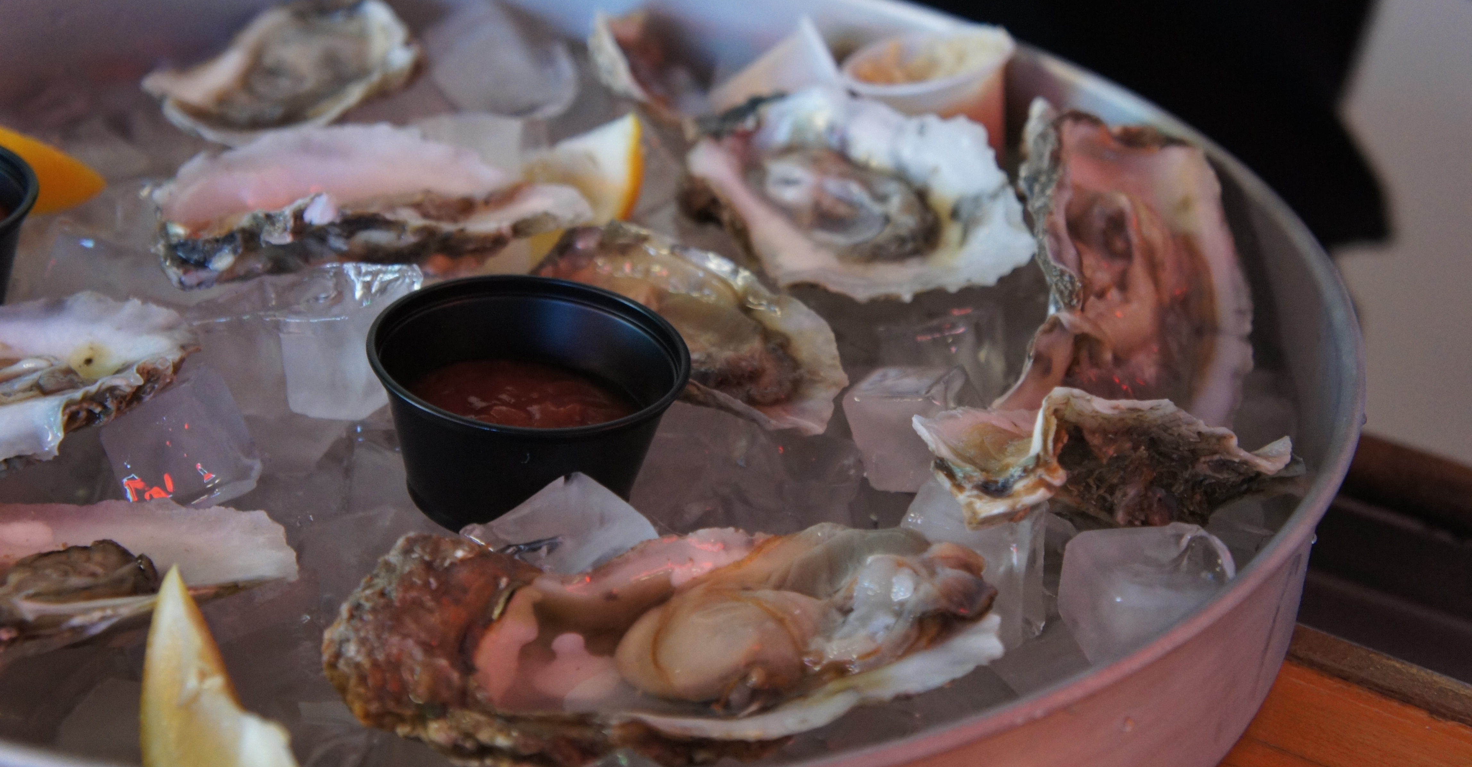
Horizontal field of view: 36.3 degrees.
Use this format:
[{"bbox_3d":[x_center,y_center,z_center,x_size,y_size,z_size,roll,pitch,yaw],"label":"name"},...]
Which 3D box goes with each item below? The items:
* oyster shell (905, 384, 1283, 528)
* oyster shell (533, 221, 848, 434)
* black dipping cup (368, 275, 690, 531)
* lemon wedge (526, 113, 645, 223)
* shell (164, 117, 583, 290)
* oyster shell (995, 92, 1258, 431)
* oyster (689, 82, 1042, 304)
[{"bbox_3d":[0.083,0.017,0.500,0.086,0.033,0.042,4,30,-2],"label":"oyster shell"},{"bbox_3d":[-0.011,-0.013,0.546,0.090,0.030,0.052,30,50,22],"label":"oyster shell"},{"bbox_3d":[-0.049,0.008,0.522,0.073,0.036,0.073,6,29,-4],"label":"black dipping cup"},{"bbox_3d":[-0.039,-0.052,0.592,0.027,0.027,0.050,32,66,0],"label":"lemon wedge"},{"bbox_3d":[-0.093,-0.045,0.570,0.108,0.034,0.050,-6,43,-13],"label":"shell"},{"bbox_3d":[0.099,-0.031,0.567,0.060,0.034,0.098,-1,55,1],"label":"oyster shell"},{"bbox_3d":[0.033,-0.049,0.588,0.094,0.032,0.066,16,53,7],"label":"oyster"}]

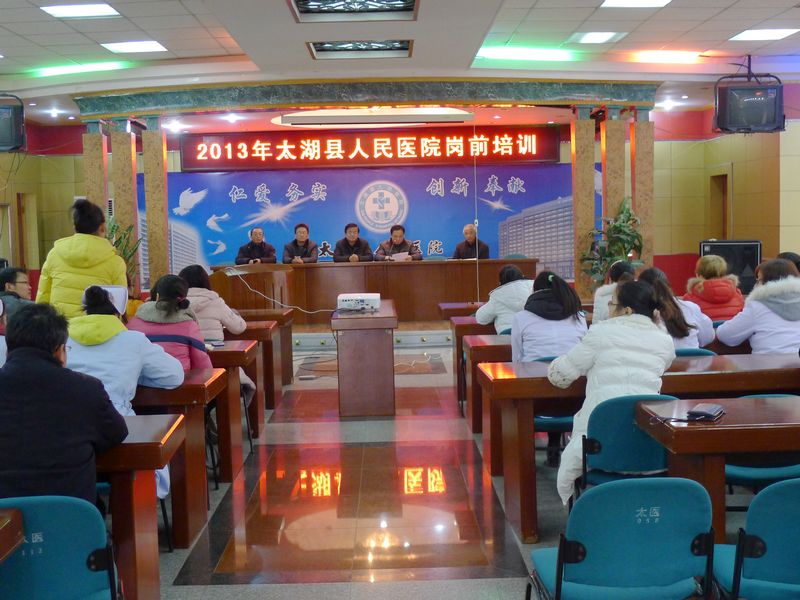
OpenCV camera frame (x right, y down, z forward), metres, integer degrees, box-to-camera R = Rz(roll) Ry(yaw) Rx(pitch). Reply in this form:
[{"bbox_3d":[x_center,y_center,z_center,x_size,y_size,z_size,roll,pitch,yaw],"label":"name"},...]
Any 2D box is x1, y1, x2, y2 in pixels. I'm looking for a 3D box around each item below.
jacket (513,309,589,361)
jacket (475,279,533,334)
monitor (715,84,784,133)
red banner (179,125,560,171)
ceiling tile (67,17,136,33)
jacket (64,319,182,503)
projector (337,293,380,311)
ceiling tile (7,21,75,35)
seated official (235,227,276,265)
[{"bbox_3d":[0.822,0.303,5.453,0.440,0.530,0.560,-1,5,-1],"label":"jacket"},{"bbox_3d":[0.760,0.146,6.719,0.490,0.580,0.550,-2,5,-9],"label":"jacket"},{"bbox_3d":[3.933,-2.152,11.200,0.710,0.530,0.500,-1,9,7],"label":"monitor"},{"bbox_3d":[-0.445,-2.337,15.317,5.836,0.580,0.120,-1,5,-1],"label":"red banner"},{"bbox_3d":[-2.686,-2.484,8.973,0.600,0.020,0.600,-1,5,-1],"label":"ceiling tile"},{"bbox_3d":[-1.159,0.455,4.292,0.490,0.770,0.460,-1,5,-1],"label":"jacket"},{"bbox_3d":[-0.333,0.025,8.106,0.335,0.104,0.250,-1,5,-1],"label":"projector"},{"bbox_3d":[-3.252,-2.458,8.986,0.600,0.020,0.600,-1,5,-1],"label":"ceiling tile"},{"bbox_3d":[-1.871,-0.327,12.969,0.544,1.264,0.750,-1,5,-1],"label":"seated official"}]

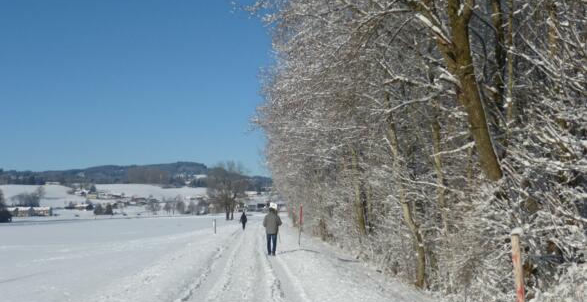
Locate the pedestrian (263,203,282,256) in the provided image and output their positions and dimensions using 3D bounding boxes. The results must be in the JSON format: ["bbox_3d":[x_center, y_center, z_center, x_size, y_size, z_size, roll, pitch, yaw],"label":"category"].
[{"bbox_3d":[-0.703,2.626,31.200,0.640,1.770,0.420,0,-3,-3],"label":"pedestrian"}]

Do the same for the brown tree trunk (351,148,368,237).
[{"bbox_3d":[2.406,1.513,34.000,0.600,3.400,0.450,0,-3,-3],"label":"brown tree trunk"}]

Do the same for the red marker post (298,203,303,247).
[{"bbox_3d":[0.274,2.897,36.500,0.070,1.680,0.070,0,-3,-3],"label":"red marker post"}]

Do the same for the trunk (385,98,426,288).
[{"bbox_3d":[2.318,0.859,19.300,0.800,3.900,0.450,0,-3,-3],"label":"trunk"}]

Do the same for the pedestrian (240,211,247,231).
[{"bbox_3d":[-4.468,6.213,83.000,0.600,1.700,0.400,0,-3,-3],"label":"pedestrian"}]

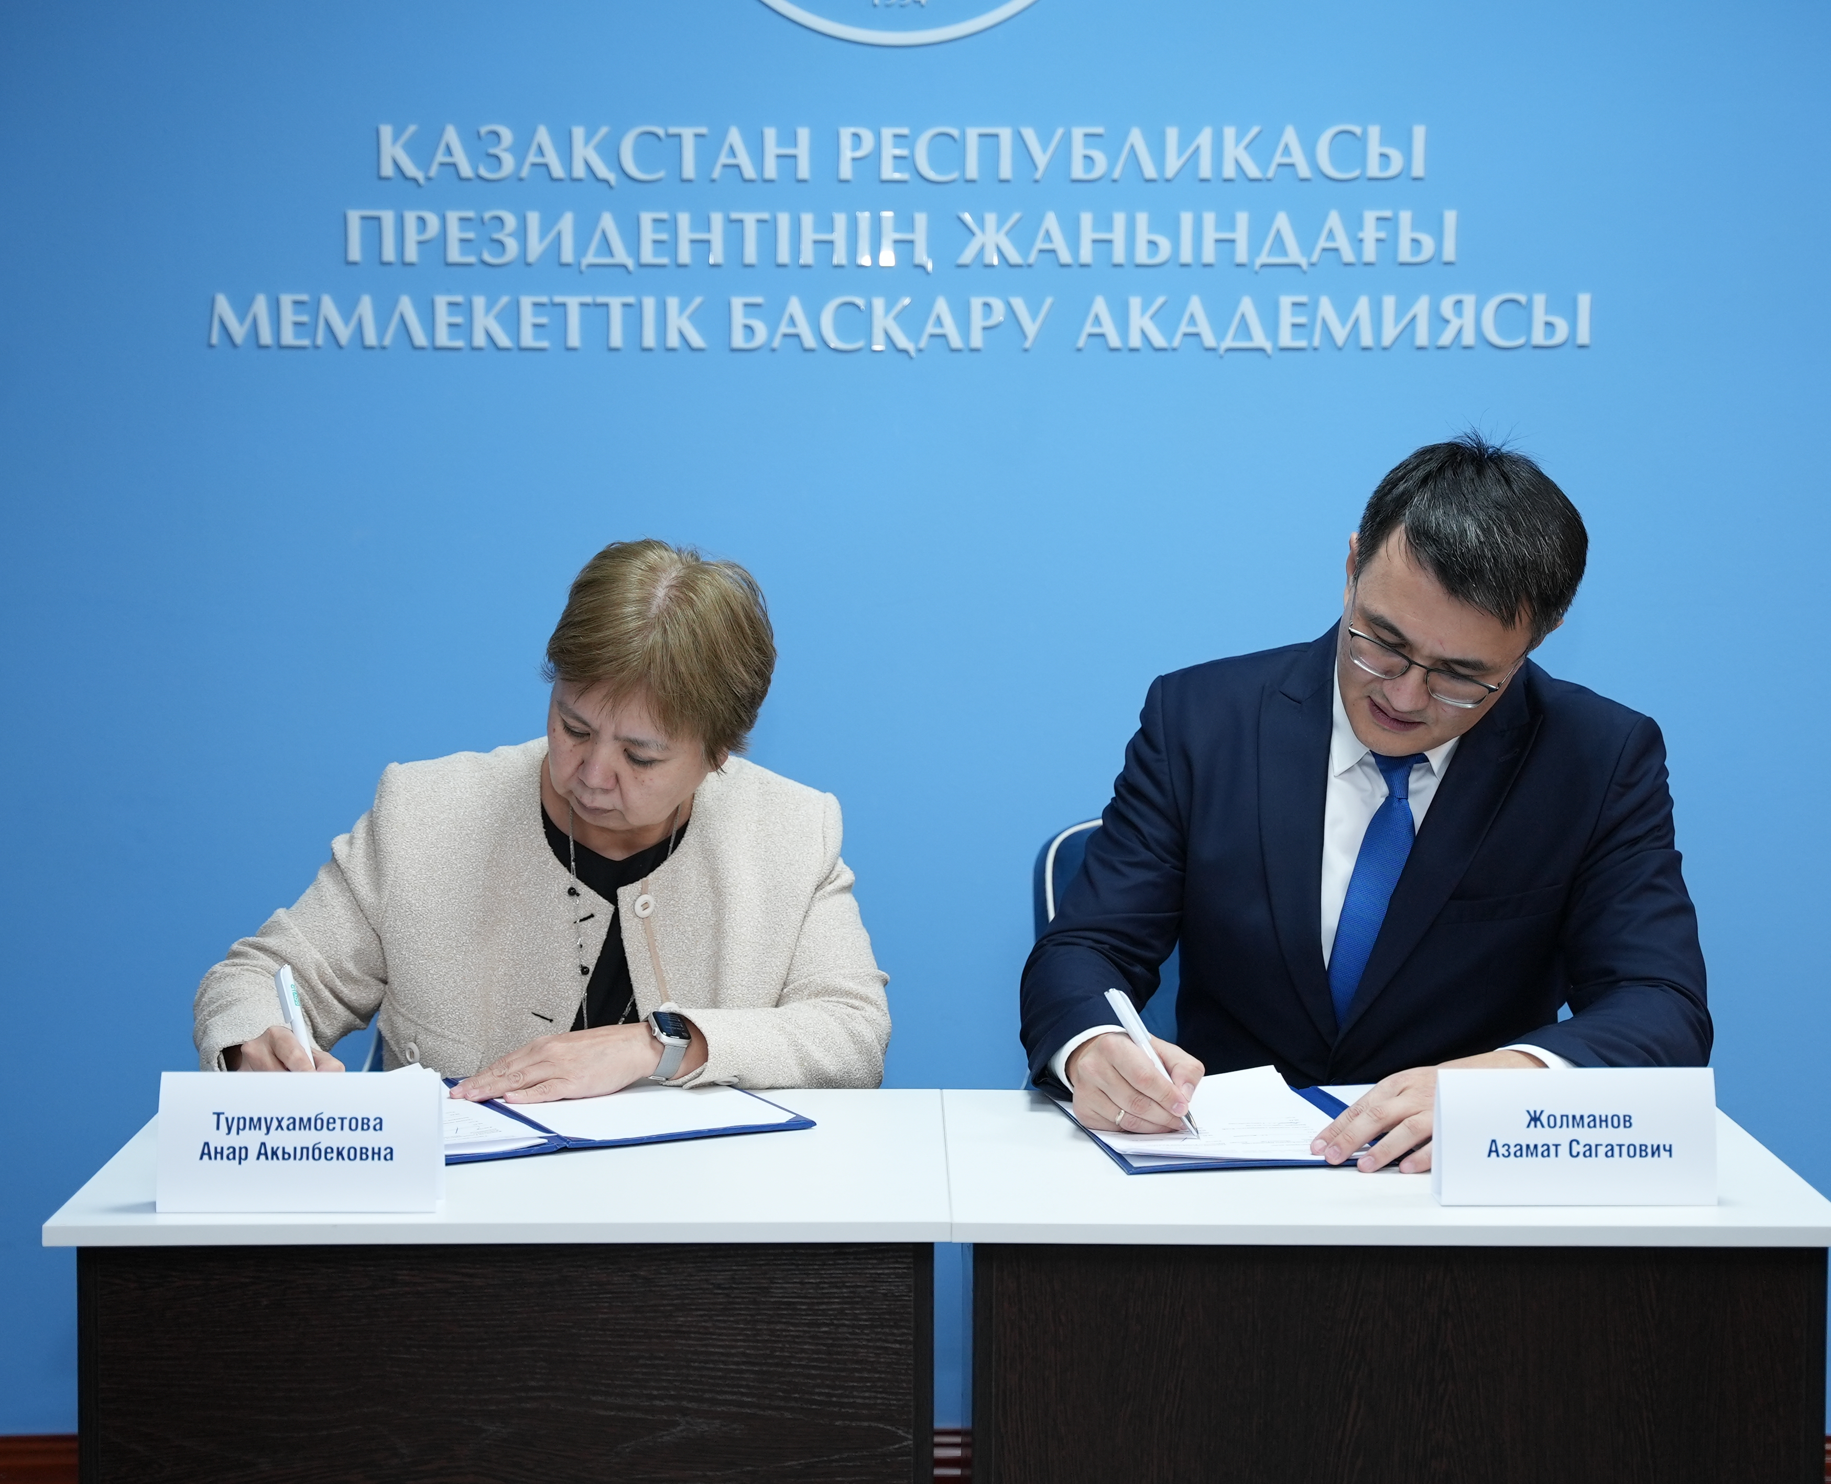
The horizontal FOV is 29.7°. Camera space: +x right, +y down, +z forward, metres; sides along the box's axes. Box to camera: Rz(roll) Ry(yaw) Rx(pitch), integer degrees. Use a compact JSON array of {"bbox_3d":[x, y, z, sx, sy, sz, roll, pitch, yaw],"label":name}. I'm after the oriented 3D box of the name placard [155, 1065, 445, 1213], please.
[{"bbox_3d":[-0.468,0.304,2.641,0.213,0.102,0.045,0,6,-1],"label":"name placard"}]

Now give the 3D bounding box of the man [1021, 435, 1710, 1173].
[{"bbox_3d":[0.394,0.388,3.161,0.609,1.332,0.720,0,6,3],"label":"man"}]

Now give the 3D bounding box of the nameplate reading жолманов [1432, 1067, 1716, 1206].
[{"bbox_3d":[0.507,0.302,2.663,0.212,0.102,0.045,0,6,-1],"label":"nameplate reading жолманов"}]

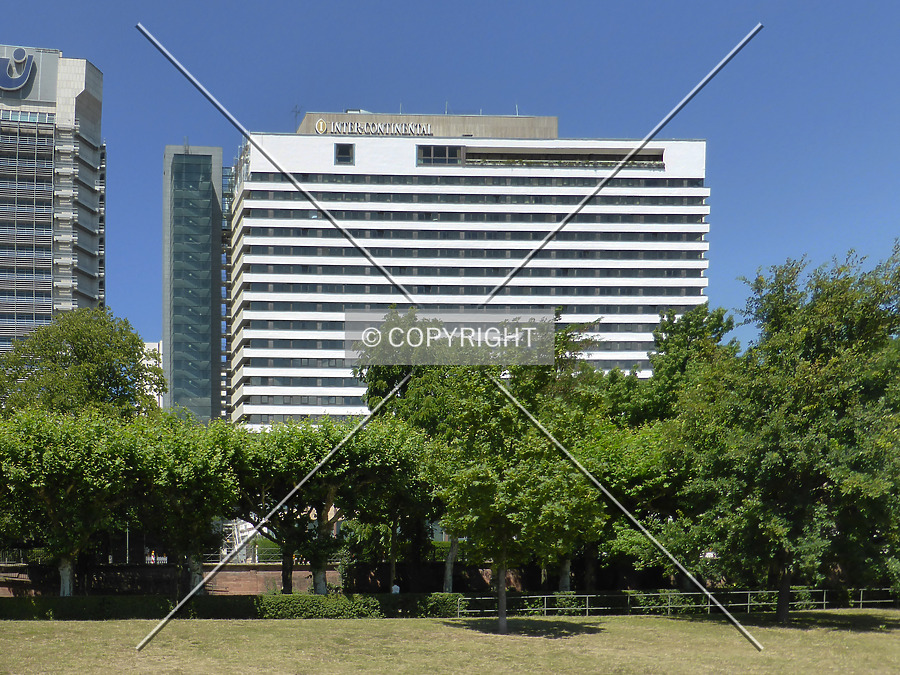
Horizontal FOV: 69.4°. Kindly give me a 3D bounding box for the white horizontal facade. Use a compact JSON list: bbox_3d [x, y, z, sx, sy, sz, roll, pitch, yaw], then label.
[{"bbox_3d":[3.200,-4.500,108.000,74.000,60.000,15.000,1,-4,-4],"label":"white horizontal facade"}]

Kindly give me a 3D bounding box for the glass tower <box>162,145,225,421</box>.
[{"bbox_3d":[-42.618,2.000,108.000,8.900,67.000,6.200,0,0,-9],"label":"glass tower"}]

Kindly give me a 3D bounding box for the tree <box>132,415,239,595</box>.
[{"bbox_3d":[-14.900,9.700,37.000,6.500,10.800,6.300,1,-4,-2],"label":"tree"}]

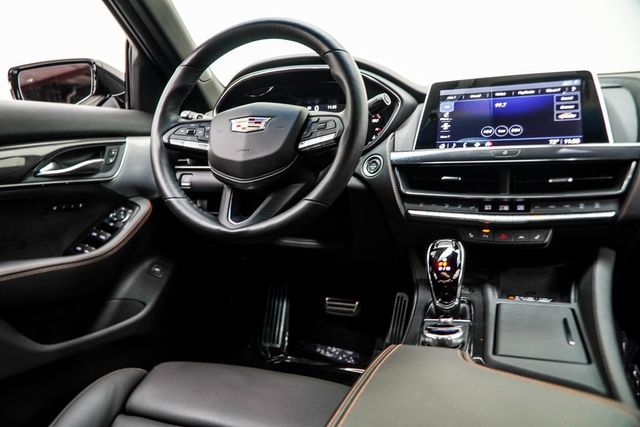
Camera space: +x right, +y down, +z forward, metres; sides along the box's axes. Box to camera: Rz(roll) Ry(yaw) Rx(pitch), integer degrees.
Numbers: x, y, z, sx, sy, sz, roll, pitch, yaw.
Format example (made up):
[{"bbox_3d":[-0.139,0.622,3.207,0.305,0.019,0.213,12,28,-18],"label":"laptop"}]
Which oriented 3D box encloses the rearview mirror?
[{"bbox_3d":[-0.562,-0.277,1.112,0.245,0.132,0.125,-1,13,8],"label":"rearview mirror"}]

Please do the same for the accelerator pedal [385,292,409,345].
[{"bbox_3d":[0.201,0.292,1.262,0.043,0.158,0.025,10,-13,17],"label":"accelerator pedal"}]

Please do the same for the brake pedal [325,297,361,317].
[{"bbox_3d":[0.058,0.240,1.227,0.092,0.048,0.025,1,-21,18],"label":"brake pedal"}]

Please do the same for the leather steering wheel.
[{"bbox_3d":[-0.098,-0.133,0.785,0.373,0.373,0.095,1,-12,18],"label":"leather steering wheel"}]

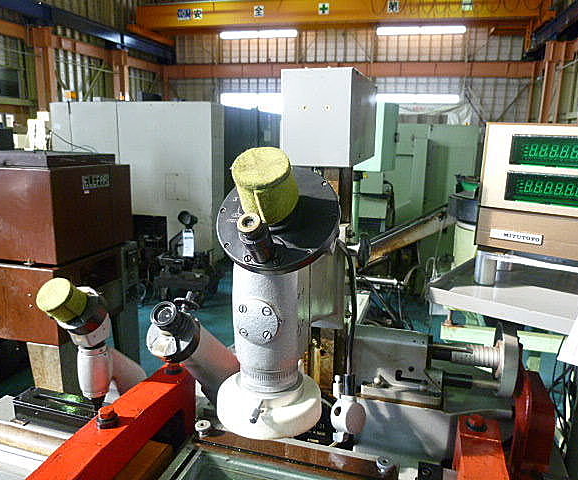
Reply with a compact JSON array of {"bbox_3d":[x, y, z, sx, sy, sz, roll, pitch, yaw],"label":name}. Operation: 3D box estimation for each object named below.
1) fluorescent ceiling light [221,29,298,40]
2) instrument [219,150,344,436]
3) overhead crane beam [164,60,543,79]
[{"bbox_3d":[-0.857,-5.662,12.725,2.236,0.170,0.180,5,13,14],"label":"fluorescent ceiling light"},{"bbox_3d":[-0.017,0.058,0.658,0.163,0.378,0.190,5,13,16],"label":"instrument"},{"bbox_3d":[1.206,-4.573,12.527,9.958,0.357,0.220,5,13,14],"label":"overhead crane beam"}]

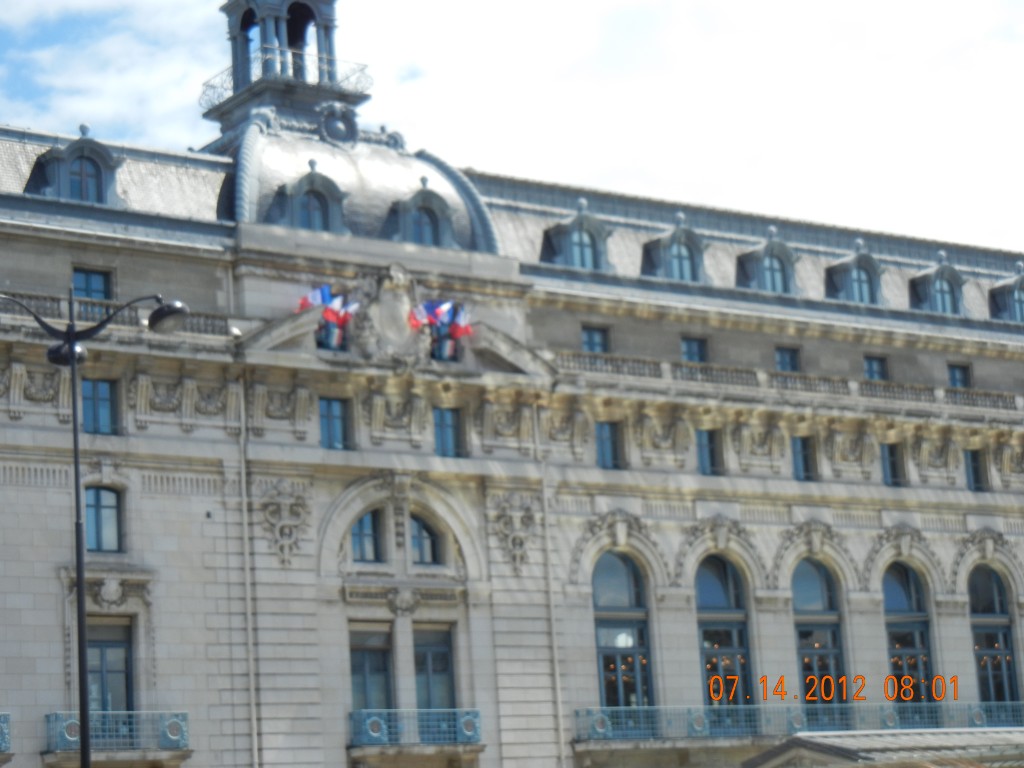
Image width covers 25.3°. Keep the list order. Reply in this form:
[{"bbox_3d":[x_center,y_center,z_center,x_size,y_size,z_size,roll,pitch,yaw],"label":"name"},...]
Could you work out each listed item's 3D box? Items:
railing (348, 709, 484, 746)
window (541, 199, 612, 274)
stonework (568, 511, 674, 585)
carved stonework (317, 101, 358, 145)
[{"bbox_3d":[-2.803,10.379,68.757,4.250,1.041,0.770,5,-14,-34],"label":"railing"},{"bbox_3d":[2.100,-5.103,79.730,2.420,2.574,1.496,5,-15,-35],"label":"window"},{"bbox_3d":[3.780,5.915,82.276,4.700,2.810,0.550,5,-16,-34],"label":"stonework"},{"bbox_3d":[-6.344,-9.524,82.805,1.700,1.650,0.600,5,-16,-34],"label":"carved stonework"}]

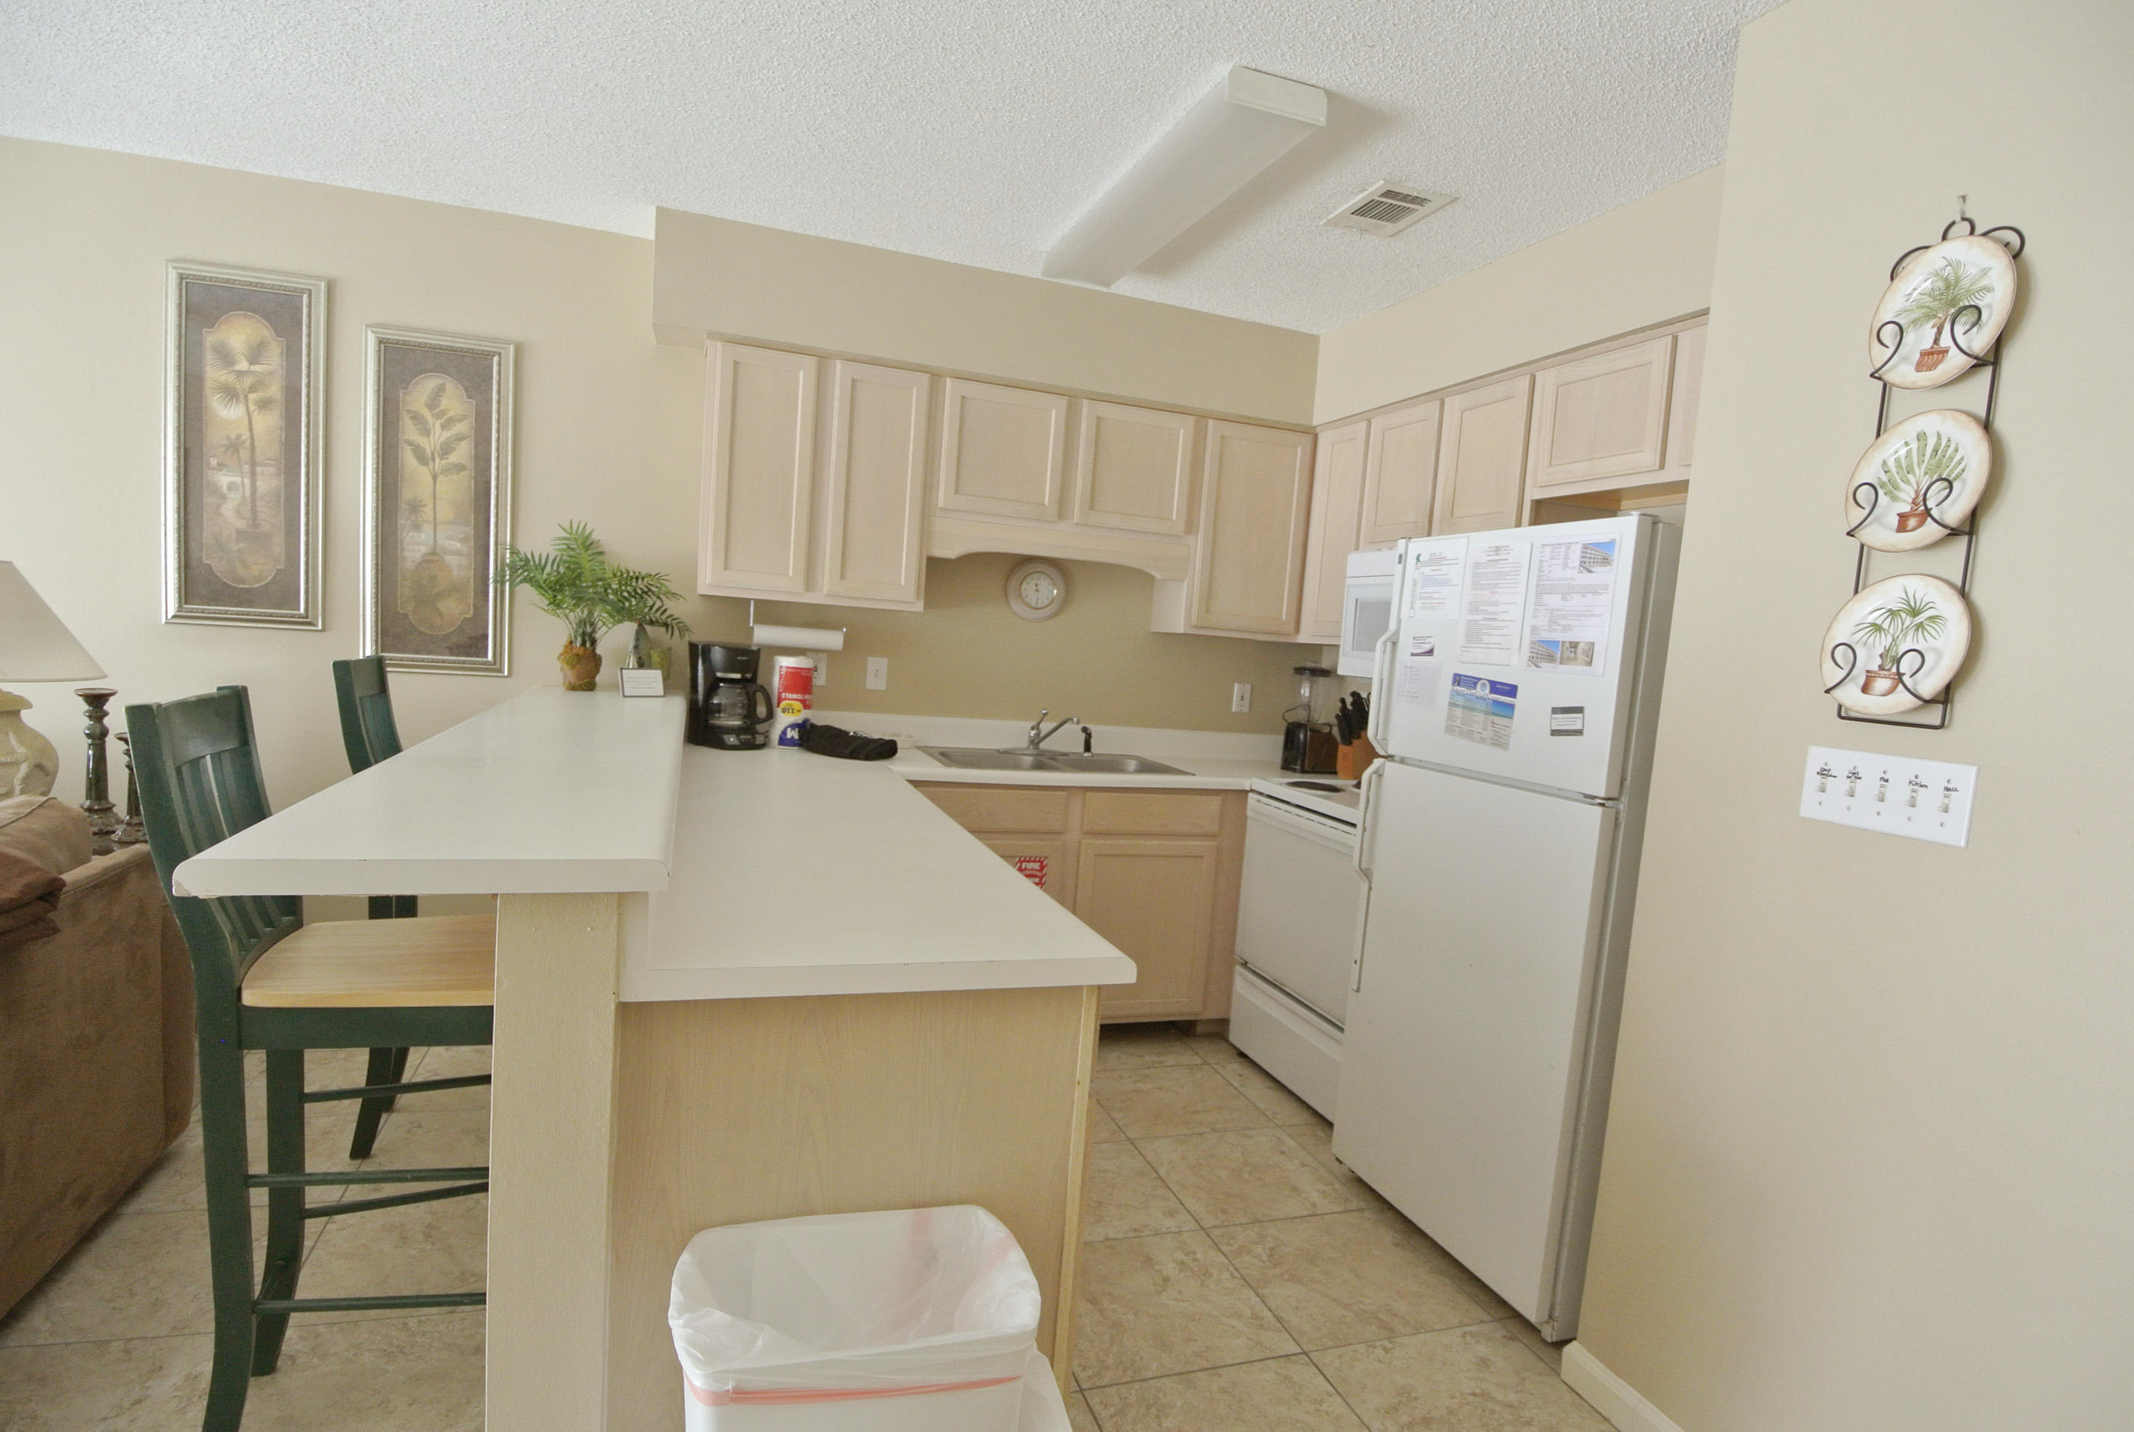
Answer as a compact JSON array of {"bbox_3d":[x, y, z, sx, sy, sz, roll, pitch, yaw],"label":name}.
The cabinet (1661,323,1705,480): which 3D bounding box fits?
[{"bbox_3d":[1.565,-0.669,2.309,0.320,0.330,0.380,3,5,-19],"label":"cabinet"}]

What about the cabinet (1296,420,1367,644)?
[{"bbox_3d":[1.054,-0.616,3.776,0.320,0.750,0.330,3,5,-19],"label":"cabinet"}]

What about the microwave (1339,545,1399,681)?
[{"bbox_3d":[1.213,-0.291,3.293,0.385,0.420,0.760,3,5,-19],"label":"microwave"}]

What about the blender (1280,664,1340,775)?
[{"bbox_3d":[0.922,-0.004,4.080,0.170,0.400,0.180,6,5,18],"label":"blender"}]

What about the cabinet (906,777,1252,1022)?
[{"bbox_3d":[-0.039,0.637,3.701,1.100,0.840,0.600,3,5,-19],"label":"cabinet"}]

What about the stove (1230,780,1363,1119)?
[{"bbox_3d":[1.006,0.682,3.326,0.650,1.000,0.760,3,5,-19],"label":"stove"}]

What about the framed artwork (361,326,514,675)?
[{"bbox_3d":[-1.876,-0.634,3.195,0.390,1.005,0.030,3,5,-19],"label":"framed artwork"}]

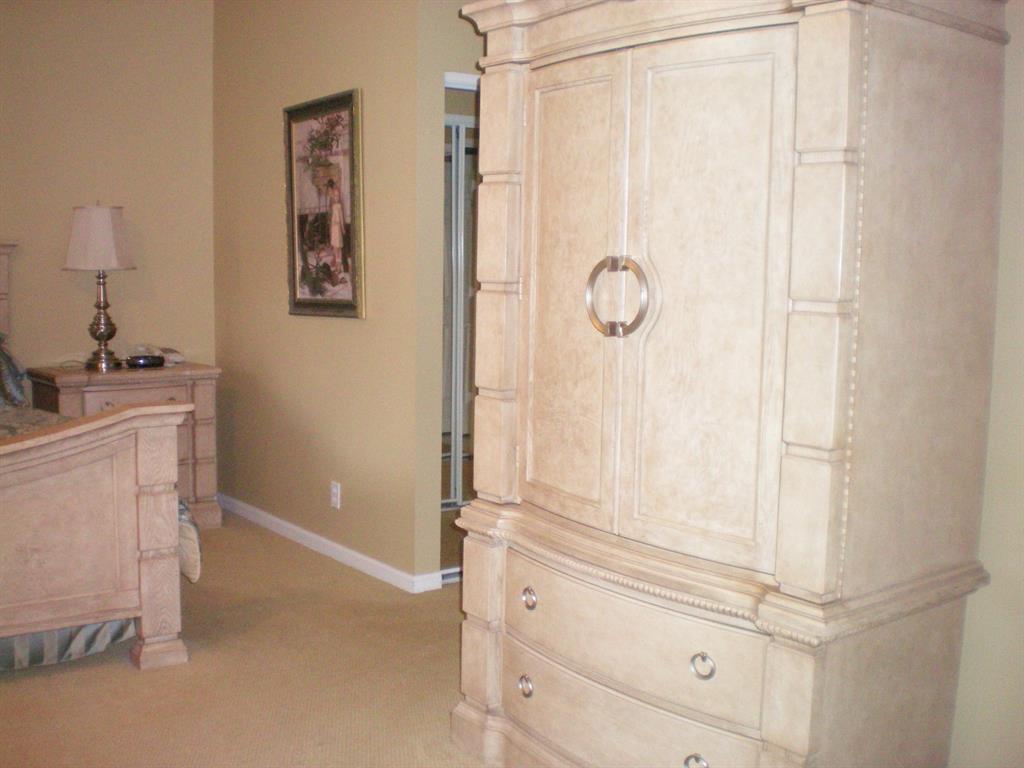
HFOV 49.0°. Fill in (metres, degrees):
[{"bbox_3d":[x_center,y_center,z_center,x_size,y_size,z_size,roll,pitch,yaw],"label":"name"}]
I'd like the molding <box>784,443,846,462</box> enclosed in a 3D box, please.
[{"bbox_3d":[0.573,0.127,2.127,0.045,0.023,0.110,-4,8,-37],"label":"molding"}]

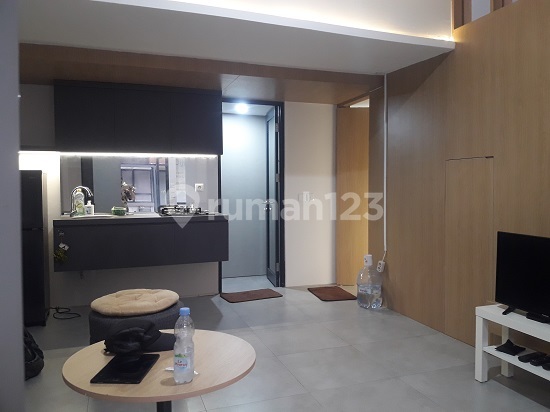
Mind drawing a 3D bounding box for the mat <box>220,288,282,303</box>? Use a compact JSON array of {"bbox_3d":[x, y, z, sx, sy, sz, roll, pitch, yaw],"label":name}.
[{"bbox_3d":[-0.265,0.983,4.935,0.590,0.015,0.410,-1,2,-18],"label":"mat"}]

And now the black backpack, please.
[{"bbox_3d":[-1.625,0.864,2.729,0.220,0.390,0.300,1,2,38],"label":"black backpack"}]

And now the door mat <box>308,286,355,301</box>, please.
[{"bbox_3d":[0.644,0.975,4.988,0.400,0.015,0.630,-1,2,-10],"label":"door mat"}]

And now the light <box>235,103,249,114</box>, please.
[{"bbox_3d":[-0.407,-1.189,5.483,0.150,0.060,0.150,-1,2,-18],"label":"light"}]

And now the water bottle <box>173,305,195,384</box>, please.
[{"bbox_3d":[-0.284,0.428,1.379,0.063,0.224,0.063,-1,2,-12],"label":"water bottle"}]

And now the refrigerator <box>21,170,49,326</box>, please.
[{"bbox_3d":[-2.329,0.366,3.951,0.540,1.330,0.580,-1,2,-23],"label":"refrigerator"}]

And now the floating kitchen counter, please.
[{"bbox_3d":[-1.309,0.330,4.487,1.600,0.460,0.550,-1,3,-19],"label":"floating kitchen counter"}]

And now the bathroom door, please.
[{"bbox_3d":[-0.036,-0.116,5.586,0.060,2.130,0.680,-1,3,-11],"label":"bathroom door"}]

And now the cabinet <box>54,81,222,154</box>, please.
[{"bbox_3d":[-1.353,-0.860,4.557,1.590,0.664,0.320,-1,2,-18],"label":"cabinet"}]

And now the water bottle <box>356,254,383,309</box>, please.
[{"bbox_3d":[0.938,0.743,4.421,0.242,0.506,0.242,0,2,12],"label":"water bottle"}]

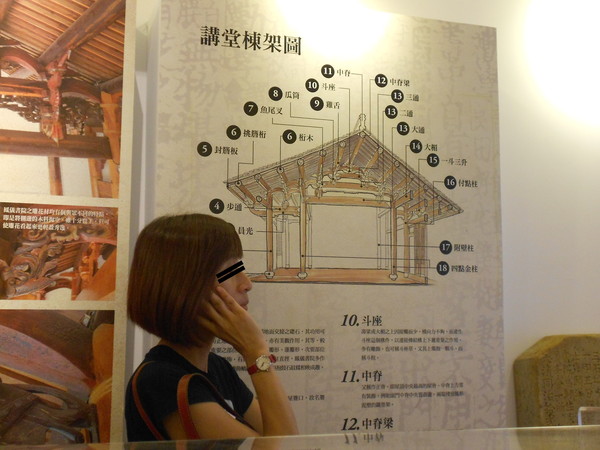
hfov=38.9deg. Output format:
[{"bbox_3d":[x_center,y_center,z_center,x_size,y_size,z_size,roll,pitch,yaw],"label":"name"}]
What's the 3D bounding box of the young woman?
[{"bbox_3d":[-0.205,0.710,1.620,0.420,1.480,0.450,-1,-8,8],"label":"young woman"}]

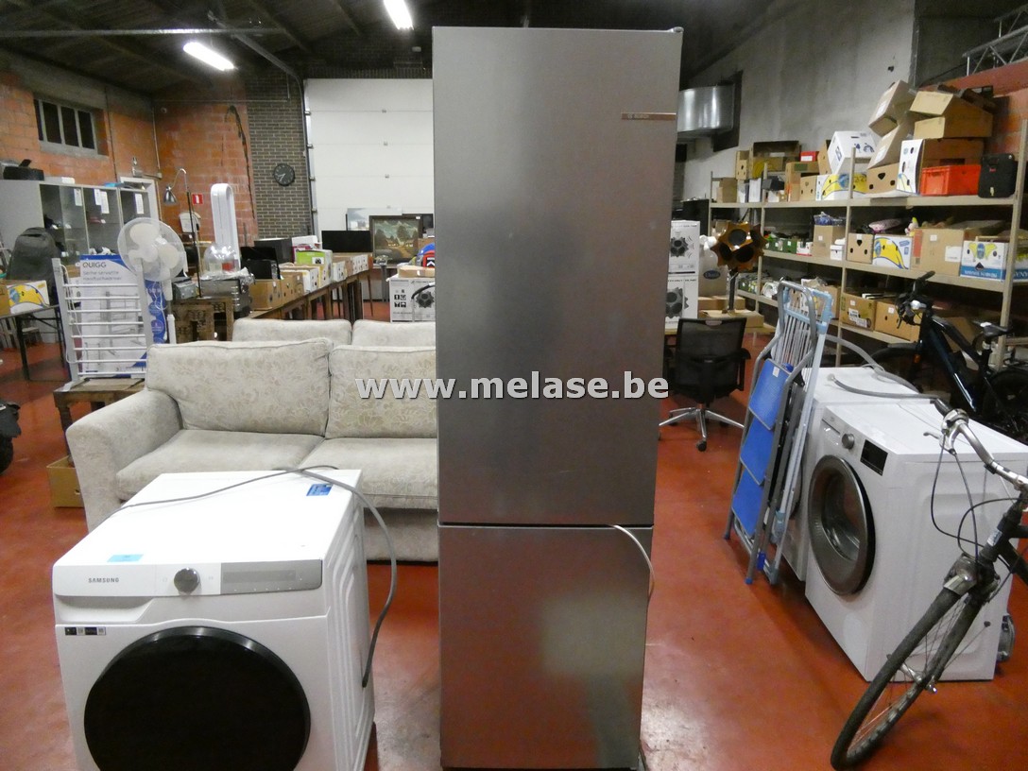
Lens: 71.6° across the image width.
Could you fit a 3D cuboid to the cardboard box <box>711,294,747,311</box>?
[{"bbox_3d":[1.730,-0.667,5.861,0.251,0.110,0.250,-1,14,-3],"label":"cardboard box"}]

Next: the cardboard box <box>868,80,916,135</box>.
[{"bbox_3d":[3.024,-2.182,5.695,0.200,0.380,0.200,33,-17,-8],"label":"cardboard box"}]

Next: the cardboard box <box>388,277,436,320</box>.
[{"bbox_3d":[-0.833,-0.784,6.390,0.470,0.386,0.410,-1,13,0],"label":"cardboard box"}]

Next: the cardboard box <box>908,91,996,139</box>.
[{"bbox_3d":[3.203,-1.954,5.217,0.360,0.312,0.390,-1,14,-3],"label":"cardboard box"}]

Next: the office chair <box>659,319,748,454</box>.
[{"bbox_3d":[1.410,-0.072,5.250,0.640,0.920,0.660,3,14,10],"label":"office chair"}]

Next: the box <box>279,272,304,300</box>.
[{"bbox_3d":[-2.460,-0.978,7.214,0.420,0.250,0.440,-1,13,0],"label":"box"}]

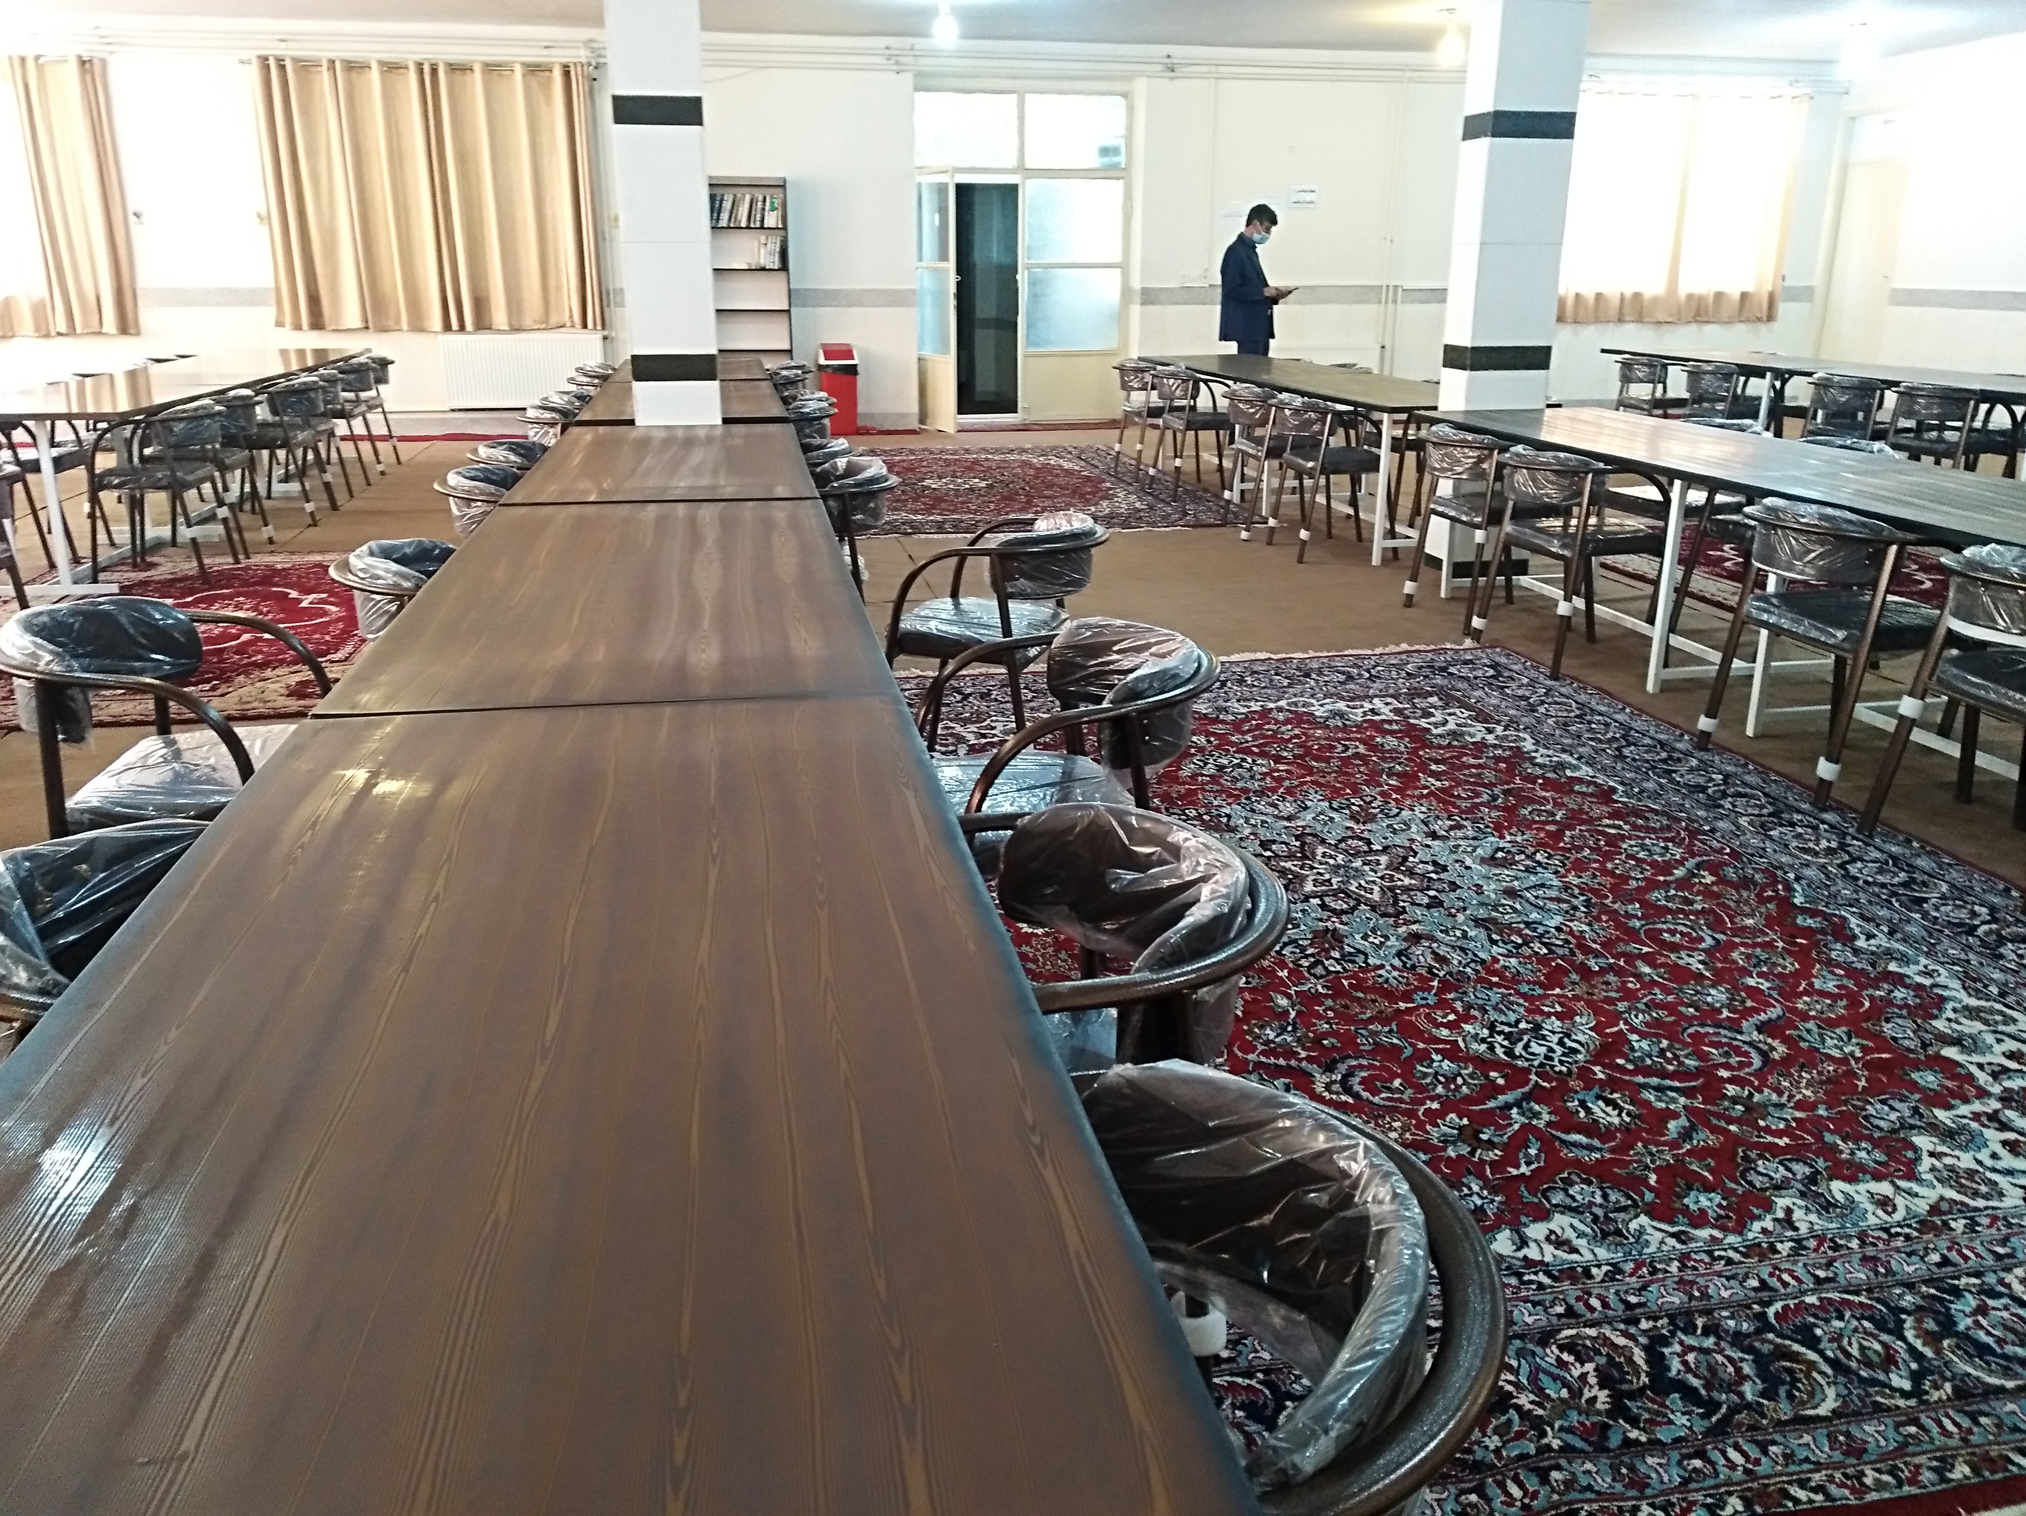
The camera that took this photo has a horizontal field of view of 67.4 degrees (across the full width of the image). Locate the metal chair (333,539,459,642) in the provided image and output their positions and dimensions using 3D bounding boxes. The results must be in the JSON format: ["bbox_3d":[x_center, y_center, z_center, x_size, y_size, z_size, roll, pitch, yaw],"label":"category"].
[{"bbox_3d":[-1.382,-0.176,3.854,0.570,0.740,0.570,-3,18,-10],"label":"metal chair"}]

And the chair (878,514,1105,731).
[{"bbox_3d":[-0.029,-0.228,3.990,0.570,0.770,0.560,5,19,13],"label":"chair"}]

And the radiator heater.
[{"bbox_3d":[-3.905,-3.093,12.206,1.250,0.590,0.120,-3,19,-10],"label":"radiator heater"}]

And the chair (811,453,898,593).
[{"bbox_3d":[-0.668,-0.622,5.214,0.570,0.740,0.570,-3,18,-10],"label":"chair"}]

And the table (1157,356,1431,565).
[{"bbox_3d":[1.756,-1.899,9.141,0.900,0.735,3.950,-3,19,-10],"label":"table"}]

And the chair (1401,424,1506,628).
[{"bbox_3d":[1.961,-0.931,6.166,0.570,0.740,0.570,-3,18,-10],"label":"chair"}]

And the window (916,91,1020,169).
[{"bbox_3d":[-0.404,-5.335,12.934,0.885,0.600,0.060,-3,18,-10],"label":"window"}]

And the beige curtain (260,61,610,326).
[{"bbox_3d":[-4.442,-4.294,11.671,2.430,1.940,0.150,-3,19,-10],"label":"beige curtain"}]

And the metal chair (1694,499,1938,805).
[{"bbox_3d":[2.369,-0.321,4.319,0.570,0.770,0.560,-3,19,-10],"label":"metal chair"}]

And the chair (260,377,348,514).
[{"bbox_3d":[-4.102,-1.795,8.655,0.570,0.770,0.560,-3,19,-10],"label":"chair"}]

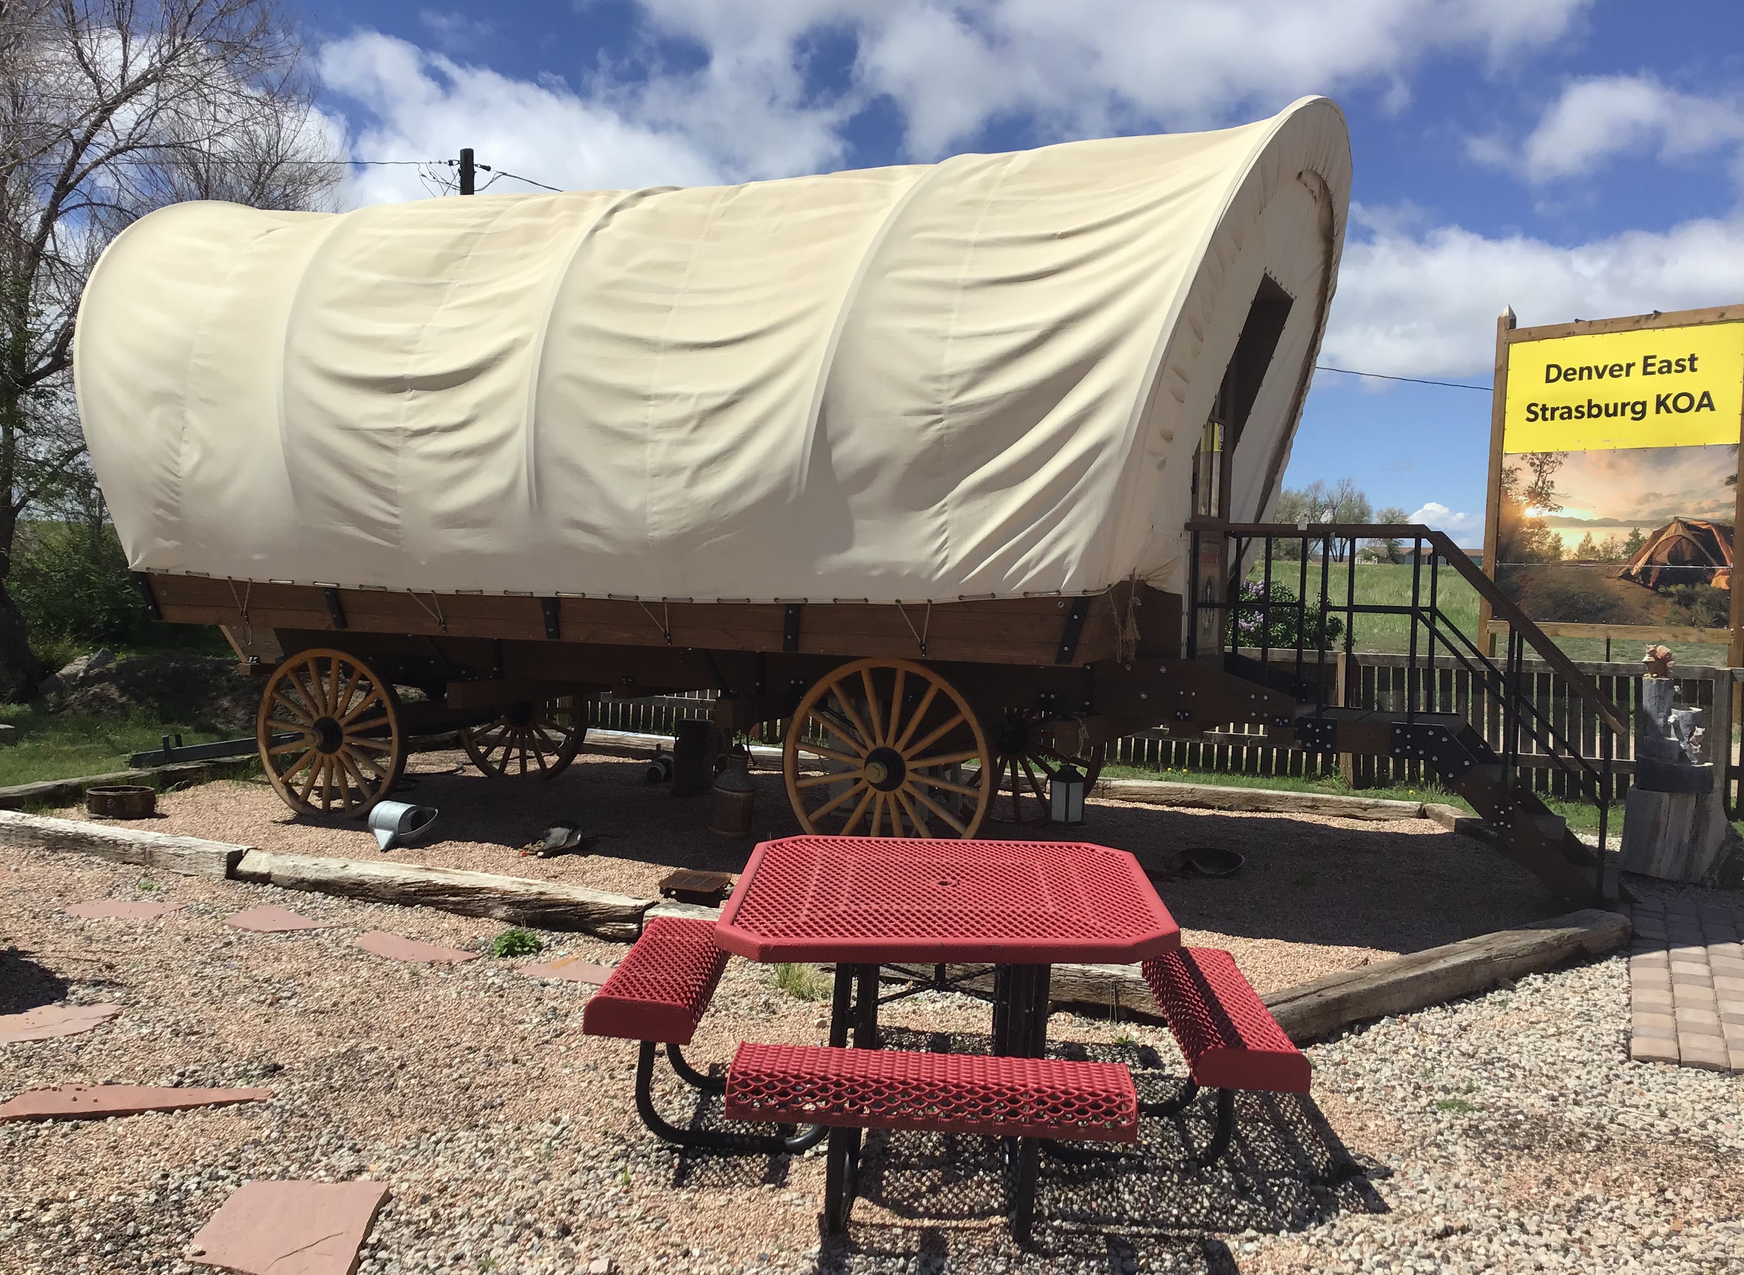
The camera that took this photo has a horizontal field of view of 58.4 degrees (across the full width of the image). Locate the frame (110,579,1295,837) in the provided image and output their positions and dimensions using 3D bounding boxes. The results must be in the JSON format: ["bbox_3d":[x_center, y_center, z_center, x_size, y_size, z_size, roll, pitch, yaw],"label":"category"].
[{"bbox_3d":[-0.878,0.384,9.540,6.967,1.560,2.835,2,2,25],"label":"frame"}]

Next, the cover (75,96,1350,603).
[{"bbox_3d":[-1.093,-1.621,9.592,7.696,2.694,3.321,2,2,25],"label":"cover"}]

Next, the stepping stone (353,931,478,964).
[{"bbox_3d":[-1.883,1.273,6.278,0.650,0.040,0.250,3,3,35],"label":"stepping stone"}]

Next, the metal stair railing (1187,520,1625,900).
[{"bbox_3d":[2.696,0.288,7.856,1.995,1.711,0.972,2,2,25],"label":"metal stair railing"}]

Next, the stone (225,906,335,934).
[{"bbox_3d":[-2.588,1.240,6.717,0.590,0.040,0.340,4,4,43],"label":"stone"}]

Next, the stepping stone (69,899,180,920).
[{"bbox_3d":[-3.319,1.219,6.872,0.500,0.040,0.350,2,3,12],"label":"stepping stone"}]

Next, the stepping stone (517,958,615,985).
[{"bbox_3d":[-1.095,1.302,5.955,0.540,0.040,0.300,3,3,33],"label":"stepping stone"}]

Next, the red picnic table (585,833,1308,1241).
[{"bbox_3d":[0.202,1.065,4.466,1.860,0.730,1.860,2,3,3],"label":"red picnic table"}]

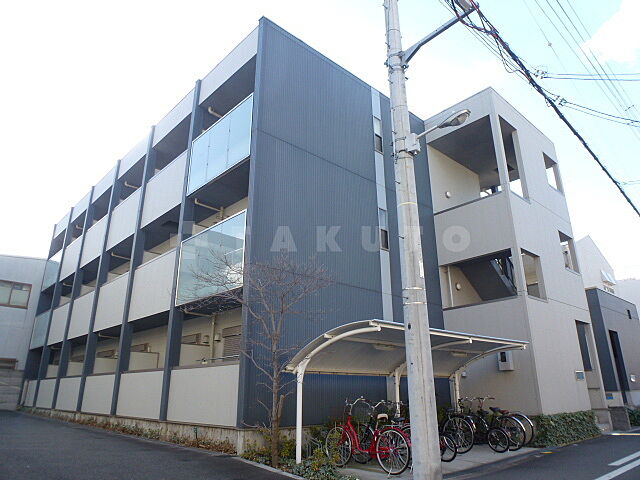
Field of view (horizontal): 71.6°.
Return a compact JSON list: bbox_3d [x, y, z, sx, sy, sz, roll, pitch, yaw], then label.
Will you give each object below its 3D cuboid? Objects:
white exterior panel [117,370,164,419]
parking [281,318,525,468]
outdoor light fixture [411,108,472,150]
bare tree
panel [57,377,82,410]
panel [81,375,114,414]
[{"bbox_3d":[-4.667,4.068,11.650,0.120,1.099,3.009,16,-25,-40],"label":"white exterior panel"},{"bbox_3d":[2.088,3.090,8.868,5.485,2.186,2.145,16,-25,-40],"label":"parking"},{"bbox_3d":[1.789,-1.657,6.714,0.260,0.350,1.060,16,-25,-40],"label":"outdoor light fixture"},{"bbox_3d":[-1.005,1.904,7.604,2.400,3.477,2.100,0,-19,0],"label":"bare tree"},{"bbox_3d":[-9.065,5.616,16.165,0.120,1.098,3.026,16,-25,-40],"label":"panel"},{"bbox_3d":[-6.863,4.845,13.904,0.120,1.102,2.971,16,-25,-40],"label":"panel"}]

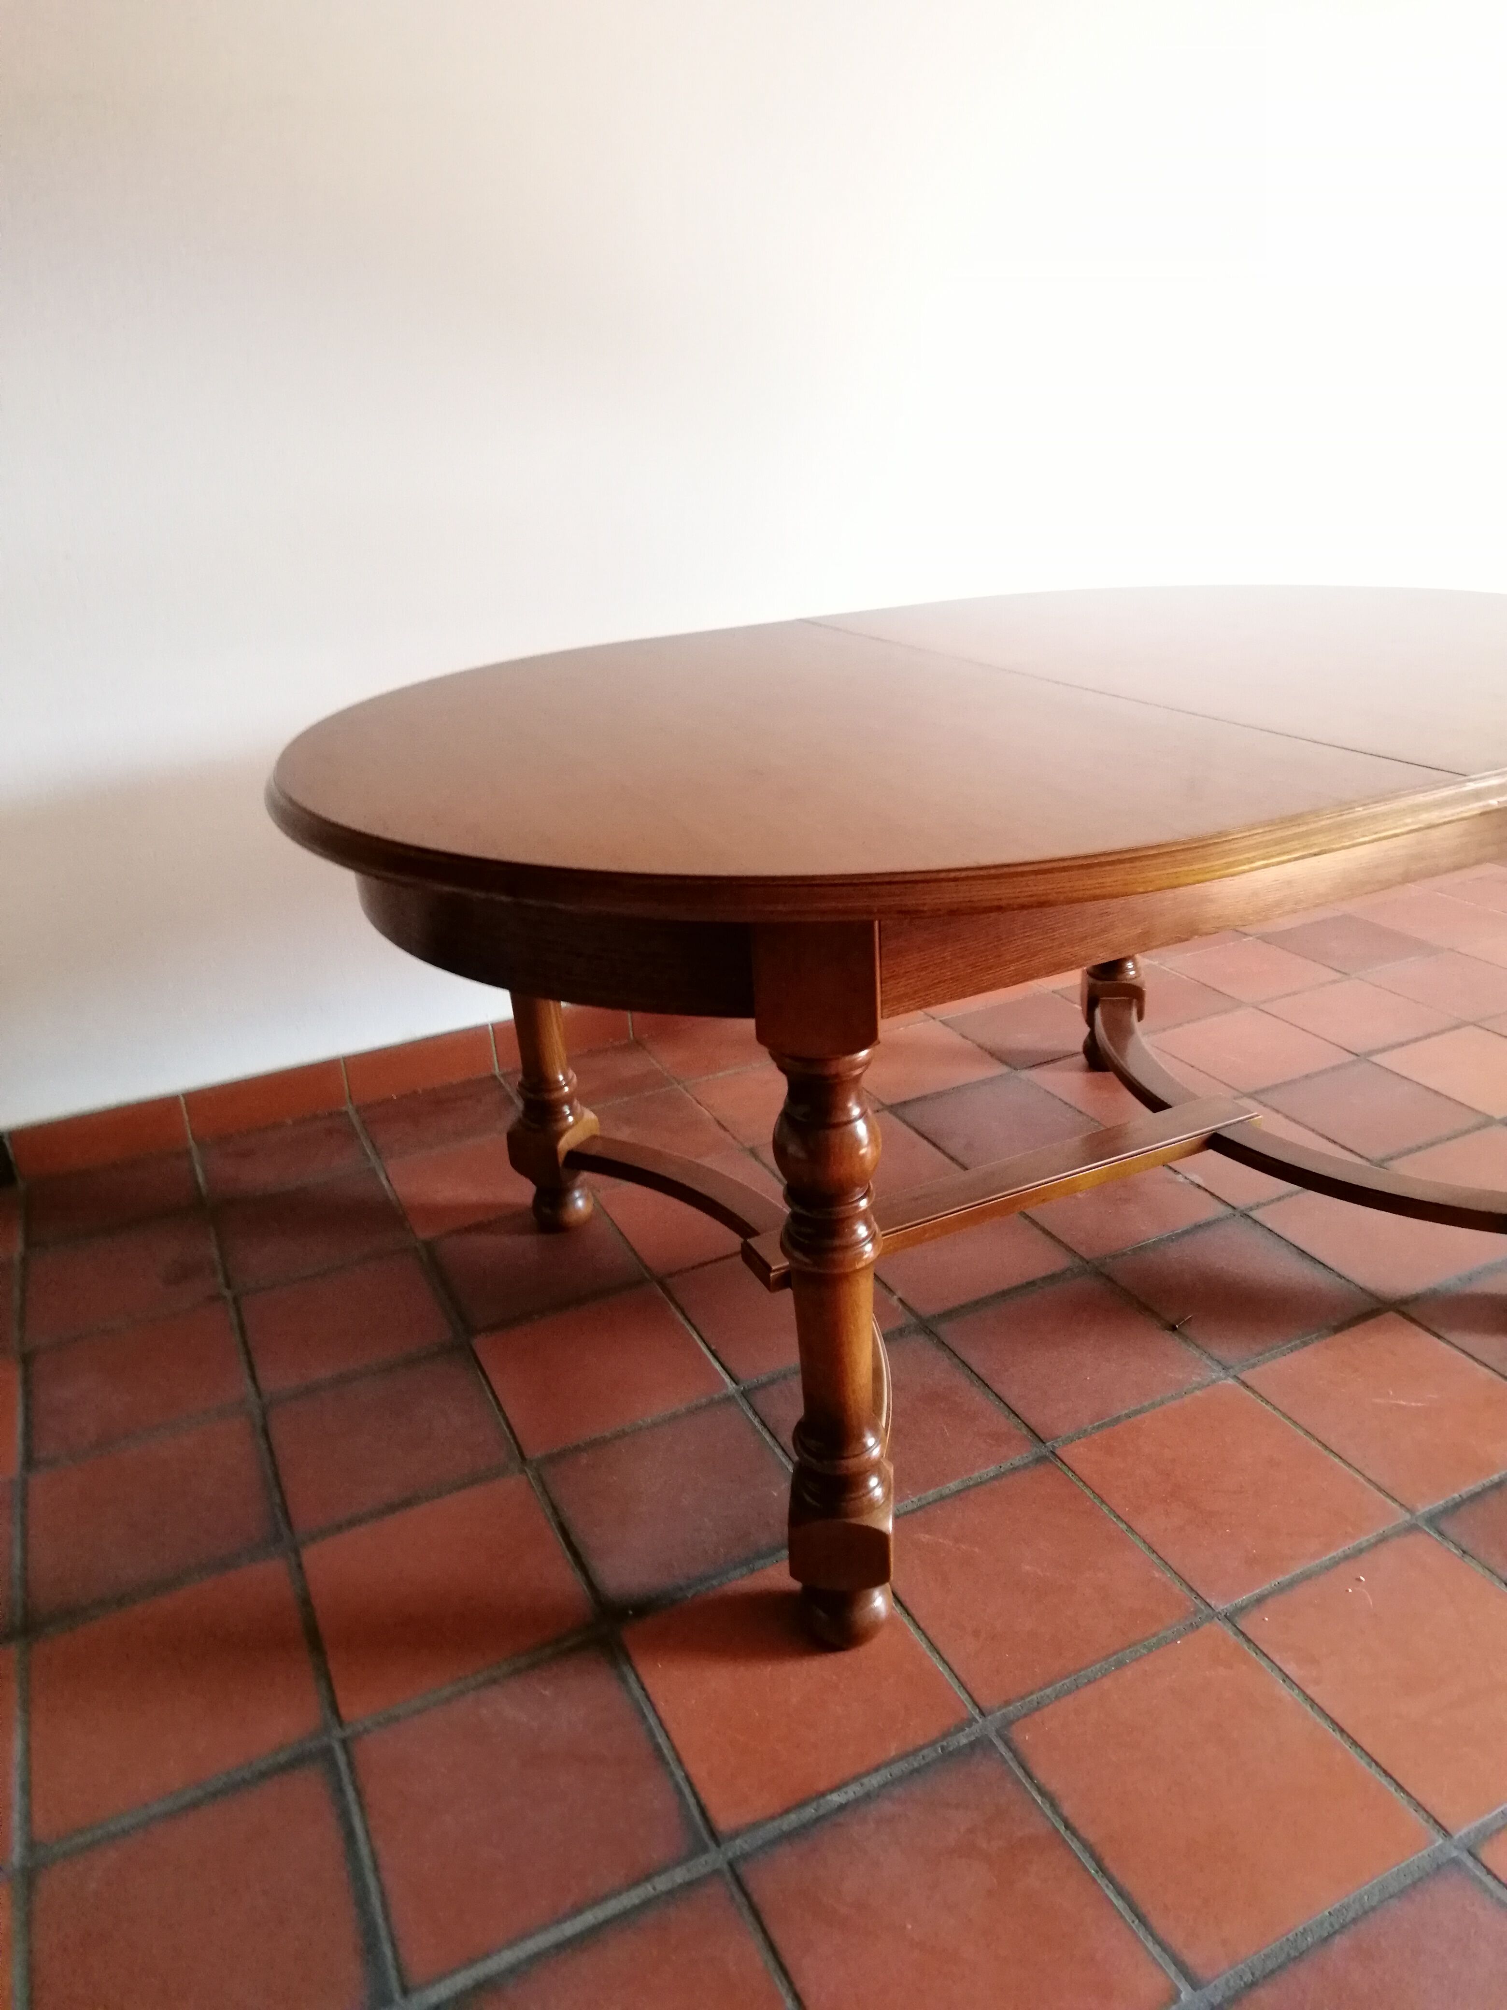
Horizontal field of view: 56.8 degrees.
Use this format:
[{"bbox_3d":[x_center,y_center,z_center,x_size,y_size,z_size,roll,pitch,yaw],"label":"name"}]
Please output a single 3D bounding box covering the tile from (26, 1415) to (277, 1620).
[{"bbox_3d":[-0.648,0.540,1.490,0.235,0.015,0.235,-13,25,-22],"label":"tile"}]

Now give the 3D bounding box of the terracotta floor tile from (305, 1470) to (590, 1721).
[{"bbox_3d":[-0.304,0.576,1.372,0.237,0.015,0.230,-13,25,-22],"label":"terracotta floor tile"}]

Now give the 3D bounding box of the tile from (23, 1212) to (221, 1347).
[{"bbox_3d":[-0.865,0.374,1.905,0.235,0.015,0.235,-13,25,-22],"label":"tile"}]

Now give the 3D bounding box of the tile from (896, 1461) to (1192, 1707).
[{"bbox_3d":[0.252,0.551,1.347,0.235,0.015,0.235,-13,25,-22],"label":"tile"}]

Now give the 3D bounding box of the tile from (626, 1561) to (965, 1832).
[{"bbox_3d":[0.031,0.603,1.257,0.235,0.015,0.235,-13,25,-22],"label":"tile"}]

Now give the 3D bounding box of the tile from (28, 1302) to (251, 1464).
[{"bbox_3d":[-0.748,0.460,1.698,0.238,0.015,0.219,-13,25,-22],"label":"tile"}]

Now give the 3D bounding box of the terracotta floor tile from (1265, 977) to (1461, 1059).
[{"bbox_3d":[1.071,0.027,2.468,0.238,0.015,0.238,-13,25,-22],"label":"terracotta floor tile"}]

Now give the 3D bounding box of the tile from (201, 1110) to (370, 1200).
[{"bbox_3d":[-0.742,0.240,2.209,0.233,0.015,0.197,-13,25,-22],"label":"tile"}]

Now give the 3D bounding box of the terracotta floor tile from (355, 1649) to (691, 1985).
[{"bbox_3d":[-0.196,0.659,1.154,0.235,0.015,0.235,-13,25,-22],"label":"terracotta floor tile"}]

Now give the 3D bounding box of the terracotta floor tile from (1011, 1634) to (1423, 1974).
[{"bbox_3d":[0.371,0.636,1.135,0.235,0.015,0.235,-13,25,-22],"label":"terracotta floor tile"}]

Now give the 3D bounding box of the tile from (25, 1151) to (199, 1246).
[{"bbox_3d":[-0.968,0.293,2.115,0.243,0.015,0.201,-13,25,-22],"label":"tile"}]

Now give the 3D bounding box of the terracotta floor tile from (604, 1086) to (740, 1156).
[{"bbox_3d":[-0.177,0.212,2.200,0.238,0.015,0.239,-13,25,-22],"label":"terracotta floor tile"}]

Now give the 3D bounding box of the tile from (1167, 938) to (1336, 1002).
[{"bbox_3d":[0.956,-0.063,2.689,0.235,0.015,0.235,-13,25,-22],"label":"tile"}]

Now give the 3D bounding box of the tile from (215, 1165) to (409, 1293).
[{"bbox_3d":[-0.636,0.322,1.998,0.235,0.015,0.235,-13,25,-22],"label":"tile"}]

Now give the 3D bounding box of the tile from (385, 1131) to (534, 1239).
[{"bbox_3d":[-0.408,0.266,2.106,0.239,0.015,0.244,-13,25,-22],"label":"tile"}]

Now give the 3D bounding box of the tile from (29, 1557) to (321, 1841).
[{"bbox_3d":[-0.533,0.626,1.276,0.235,0.015,0.235,-13,25,-22],"label":"tile"}]

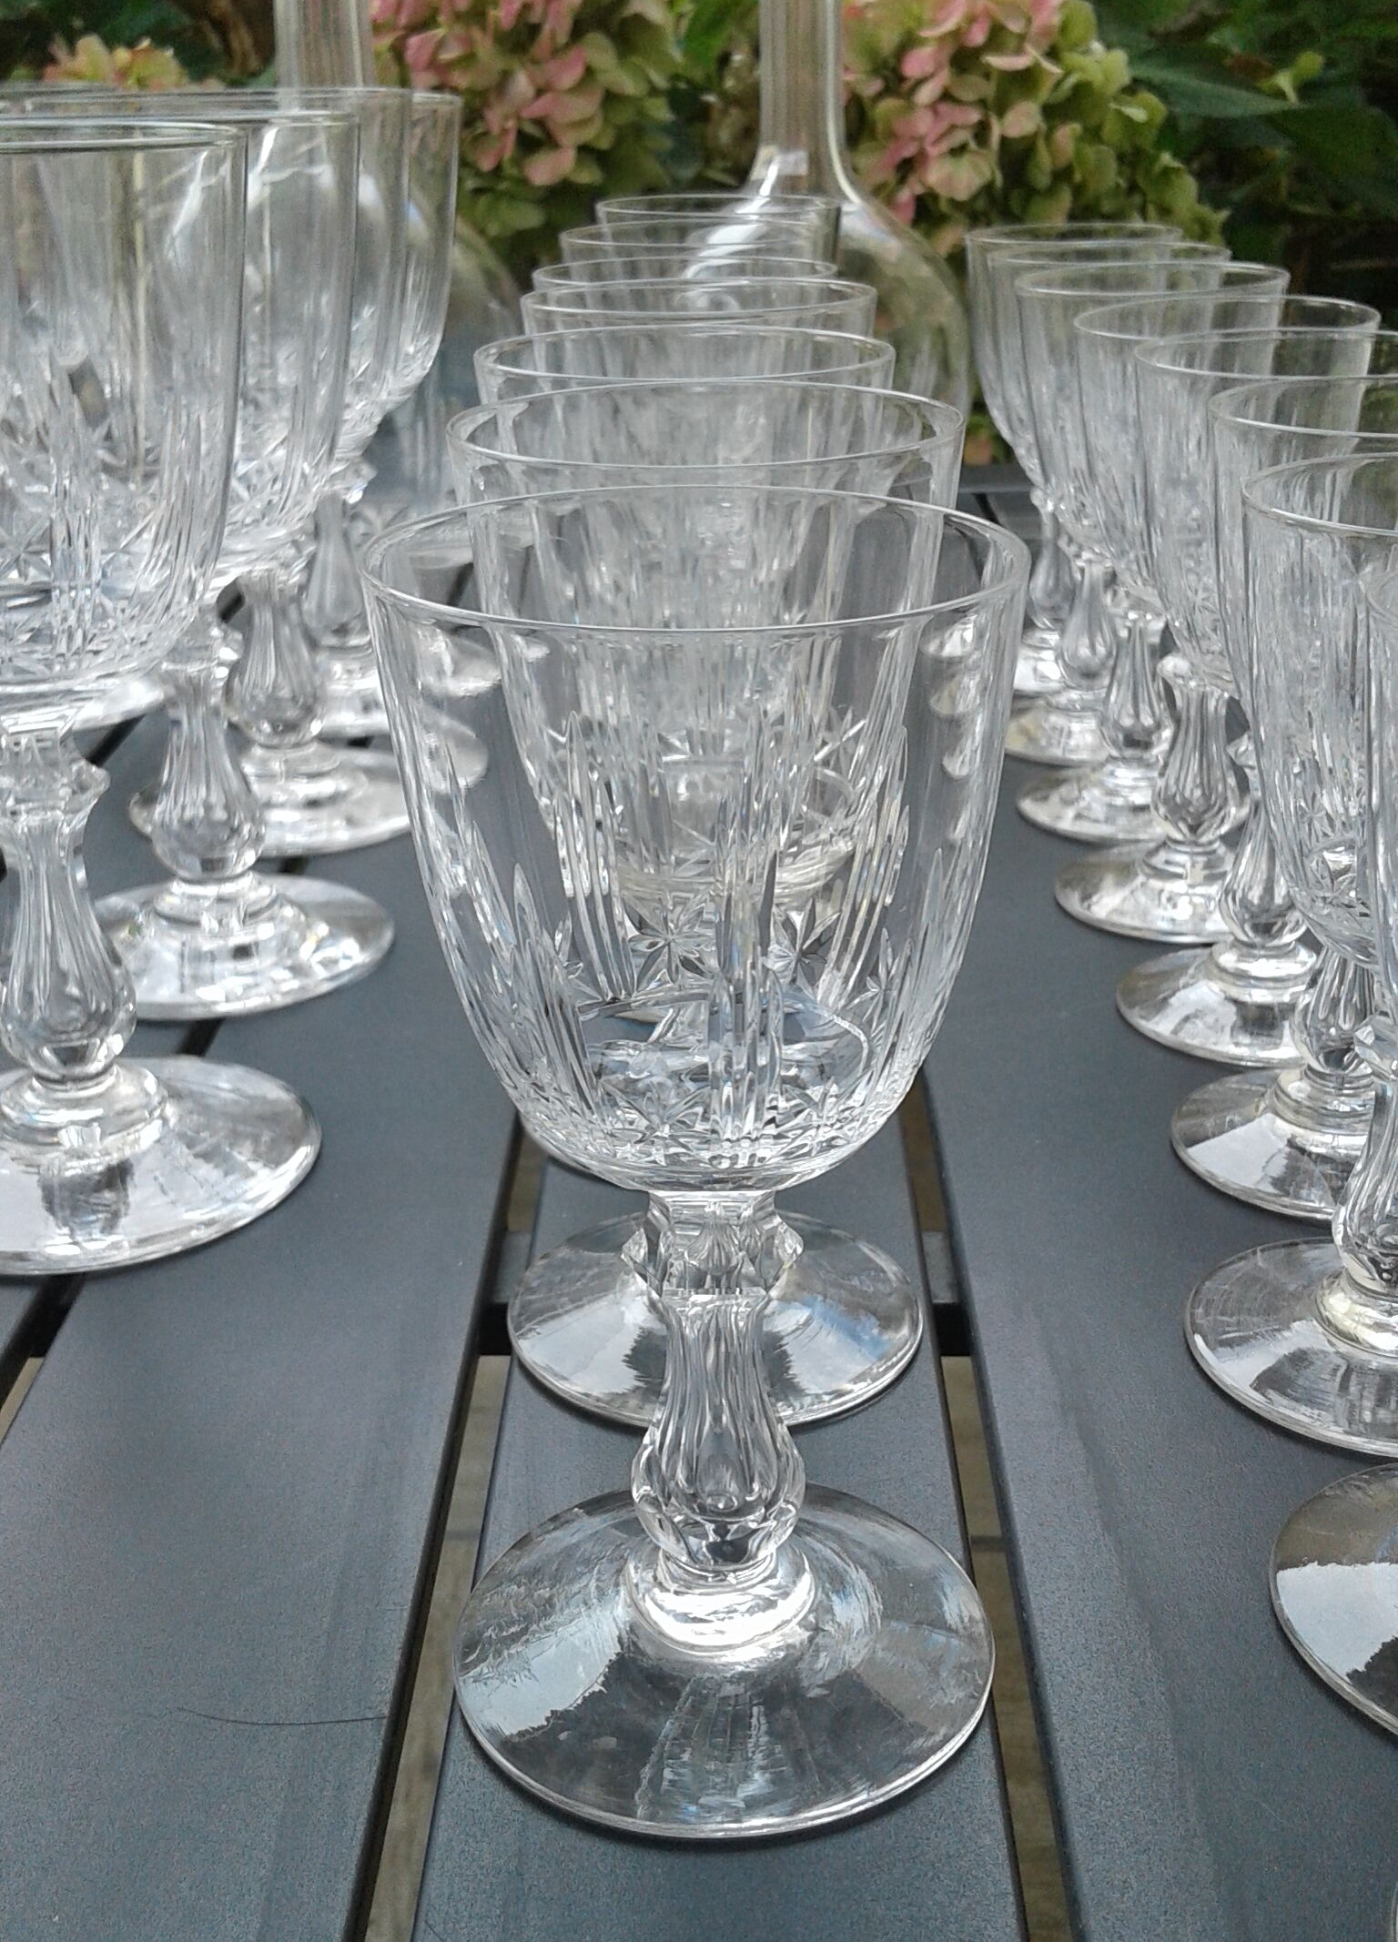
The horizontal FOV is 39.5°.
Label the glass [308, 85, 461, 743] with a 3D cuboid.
[{"bbox_3d":[-0.111,-0.165,0.581,0.091,0.175,0.091,-1,26,0],"label":"glass"}]

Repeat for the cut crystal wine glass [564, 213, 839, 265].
[{"bbox_3d":[0.002,-0.111,0.502,0.067,0.142,0.067,-1,26,0],"label":"cut crystal wine glass"}]

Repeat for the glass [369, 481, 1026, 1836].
[{"bbox_3d":[0.001,0.022,0.224,0.067,0.142,0.067,-1,26,0],"label":"glass"}]

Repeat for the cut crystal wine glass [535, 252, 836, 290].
[{"bbox_3d":[-0.002,-0.087,0.453,0.067,0.142,0.067,-1,26,0],"label":"cut crystal wine glass"}]

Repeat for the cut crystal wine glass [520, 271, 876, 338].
[{"bbox_3d":[0.001,-0.061,0.399,0.067,0.142,0.067,-1,26,0],"label":"cut crystal wine glass"}]

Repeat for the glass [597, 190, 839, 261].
[{"bbox_3d":[0.007,-0.145,0.574,0.067,0.142,0.067,-1,26,0],"label":"glass"}]

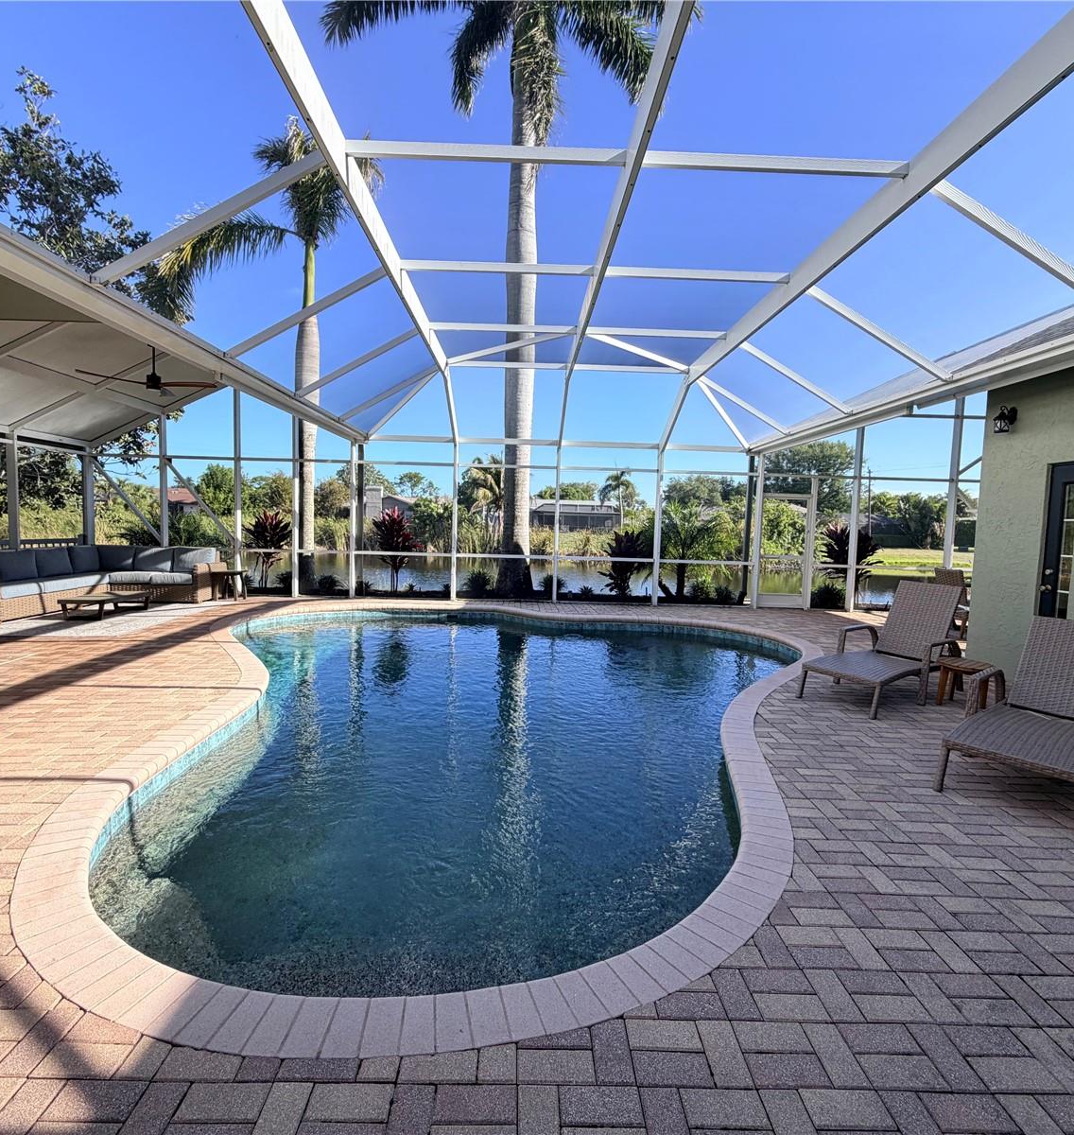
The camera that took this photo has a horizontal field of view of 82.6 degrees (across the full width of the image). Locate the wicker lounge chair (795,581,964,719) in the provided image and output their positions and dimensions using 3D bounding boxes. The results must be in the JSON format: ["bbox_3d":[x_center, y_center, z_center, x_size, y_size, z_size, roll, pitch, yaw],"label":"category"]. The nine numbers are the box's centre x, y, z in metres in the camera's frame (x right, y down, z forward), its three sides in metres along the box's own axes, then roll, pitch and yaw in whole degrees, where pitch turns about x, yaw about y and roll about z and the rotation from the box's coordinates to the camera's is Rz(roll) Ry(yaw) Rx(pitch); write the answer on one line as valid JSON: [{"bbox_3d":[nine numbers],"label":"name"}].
[{"bbox_3d":[3.117,0.659,5.444,1.800,0.950,0.740,-1,5,-37],"label":"wicker lounge chair"}]

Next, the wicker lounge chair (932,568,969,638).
[{"bbox_3d":[6.073,0.509,8.713,0.700,0.970,0.640,1,4,-14],"label":"wicker lounge chair"}]

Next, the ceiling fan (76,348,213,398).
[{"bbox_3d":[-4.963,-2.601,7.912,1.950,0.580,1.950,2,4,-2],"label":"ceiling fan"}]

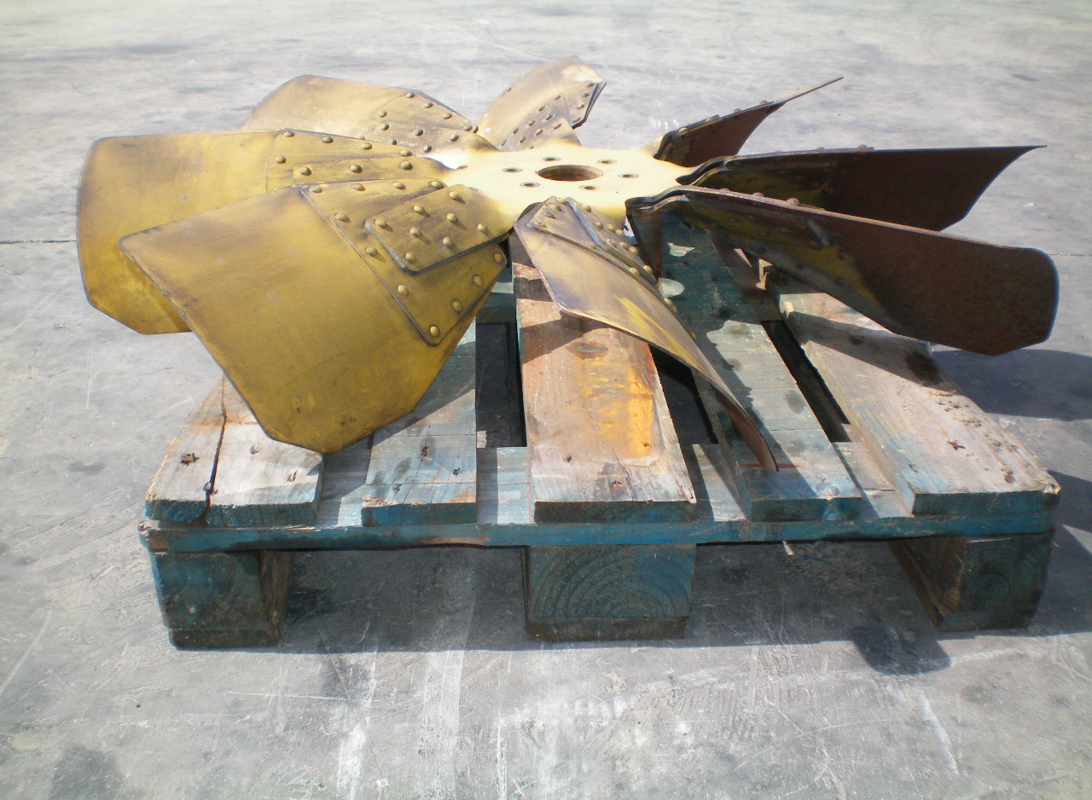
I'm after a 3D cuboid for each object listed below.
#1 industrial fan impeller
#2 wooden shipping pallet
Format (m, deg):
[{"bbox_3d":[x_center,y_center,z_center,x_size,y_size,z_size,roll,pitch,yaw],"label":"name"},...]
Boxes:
[{"bbox_3d":[0.028,-0.237,1.512,1.185,0.197,1.185,-1,25,-3],"label":"industrial fan impeller"},{"bbox_3d":[0.027,-0.105,1.601,0.800,0.144,1.200,-1,25,-3],"label":"wooden shipping pallet"}]

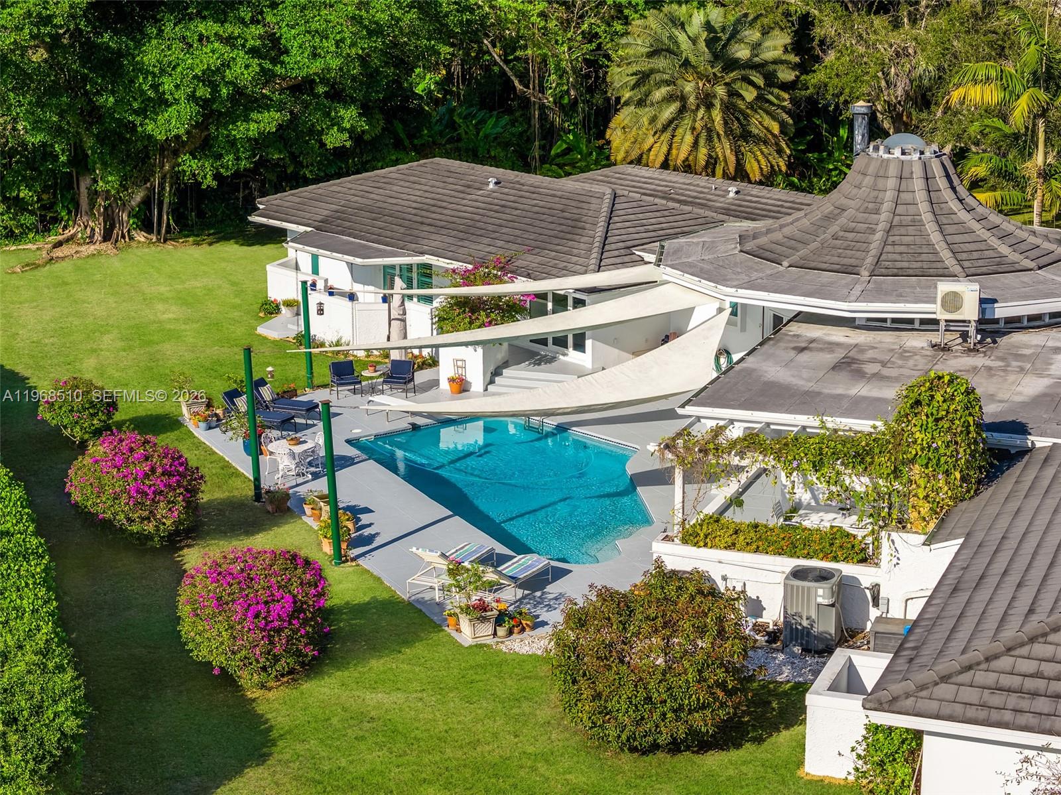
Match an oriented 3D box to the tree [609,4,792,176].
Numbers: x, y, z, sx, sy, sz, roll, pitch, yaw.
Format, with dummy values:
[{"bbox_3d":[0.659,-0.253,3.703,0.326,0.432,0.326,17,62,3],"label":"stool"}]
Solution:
[{"bbox_3d":[5.920,-9.277,74.411,6.600,8.400,6.600,0,14,0],"label":"tree"}]

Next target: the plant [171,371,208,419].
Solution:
[{"bbox_3d":[-8.400,-0.105,52.752,0.850,1.080,0.750,-5,15,-20],"label":"plant"}]

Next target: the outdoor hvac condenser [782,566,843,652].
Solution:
[{"bbox_3d":[5.129,3.853,38.732,0.890,1.260,0.870,4,14,17],"label":"outdoor hvac condenser"}]

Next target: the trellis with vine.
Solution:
[{"bbox_3d":[5.674,1.167,40.601,6.100,3.100,2.200,5,14,19],"label":"trellis with vine"}]

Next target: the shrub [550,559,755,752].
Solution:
[{"bbox_3d":[1.890,3.900,33.250,3.150,2.720,3.100,0,14,0],"label":"shrub"}]

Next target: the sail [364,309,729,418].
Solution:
[{"bbox_3d":[1.309,-0.427,43.419,10.483,0.850,3.219,-11,19,-36],"label":"sail"}]

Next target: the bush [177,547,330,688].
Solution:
[{"bbox_3d":[-4.582,3.630,35.443,2.480,2.200,2.450,0,15,0],"label":"bush"}]

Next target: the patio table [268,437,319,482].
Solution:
[{"bbox_3d":[-5.138,1.390,46.413,1.040,0.700,1.040,0,15,0],"label":"patio table"}]

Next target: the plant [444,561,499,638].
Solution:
[{"bbox_3d":[-0.978,3.486,37.297,0.950,1.360,0.900,-8,17,-29],"label":"plant"}]

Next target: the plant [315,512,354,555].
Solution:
[{"bbox_3d":[-3.870,2.666,42.339,0.680,0.740,0.660,0,14,0],"label":"plant"}]

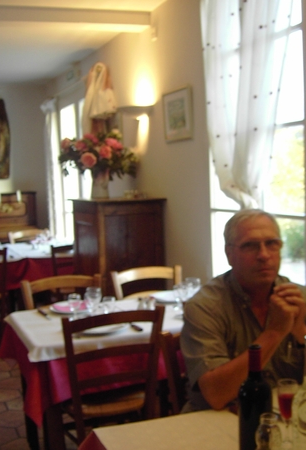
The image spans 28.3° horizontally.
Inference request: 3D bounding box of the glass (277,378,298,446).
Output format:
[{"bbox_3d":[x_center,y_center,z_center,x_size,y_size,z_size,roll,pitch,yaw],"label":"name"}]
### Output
[{"bbox_3d":[0.328,0.458,1.481,0.054,0.160,0.054,-2,4,0],"label":"glass"}]

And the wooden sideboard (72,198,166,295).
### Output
[{"bbox_3d":[-0.278,0.450,4.750,0.541,1.290,0.790,-3,5,-22],"label":"wooden sideboard"}]

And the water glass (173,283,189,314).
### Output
[{"bbox_3d":[0.137,0.361,2.999,0.068,0.130,0.068,-4,5,-20],"label":"water glass"}]

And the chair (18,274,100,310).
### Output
[{"bbox_3d":[-0.381,0.739,3.141,0.450,0.880,0.470,-3,4,-27],"label":"chair"}]

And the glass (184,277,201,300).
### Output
[{"bbox_3d":[0.206,0.345,3.088,0.080,0.150,0.080,-3,4,-22],"label":"glass"}]

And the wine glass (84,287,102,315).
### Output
[{"bbox_3d":[-0.312,0.382,3.072,0.078,0.130,0.078,-3,4,-22],"label":"wine glass"}]

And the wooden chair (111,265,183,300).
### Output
[{"bbox_3d":[0.075,0.711,3.446,0.450,0.880,0.470,-3,4,-27],"label":"wooden chair"}]

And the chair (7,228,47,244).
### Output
[{"bbox_3d":[-1.333,0.517,6.733,0.440,0.890,0.470,-3,4,-22],"label":"chair"}]

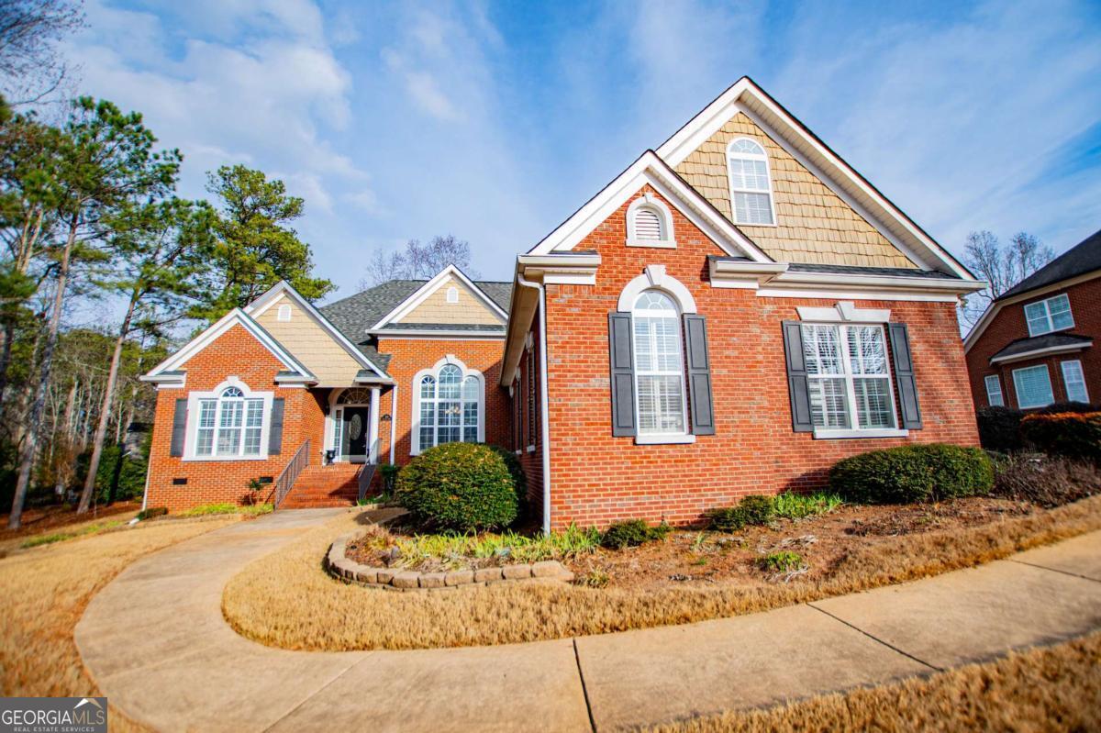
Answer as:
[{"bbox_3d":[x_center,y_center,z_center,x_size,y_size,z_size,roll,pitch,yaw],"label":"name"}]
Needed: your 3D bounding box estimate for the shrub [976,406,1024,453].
[{"bbox_3d":[20.263,2.868,20.774,1.700,2.050,1.800,-1,-10,-2],"label":"shrub"}]

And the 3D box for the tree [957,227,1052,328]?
[{"bbox_3d":[34.287,-1.892,33.734,6.000,15.200,6.000,0,-10,-9],"label":"tree"}]

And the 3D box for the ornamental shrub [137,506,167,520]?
[{"bbox_3d":[-11.603,4.286,13.346,0.750,0.320,0.550,0,-10,-9],"label":"ornamental shrub"}]

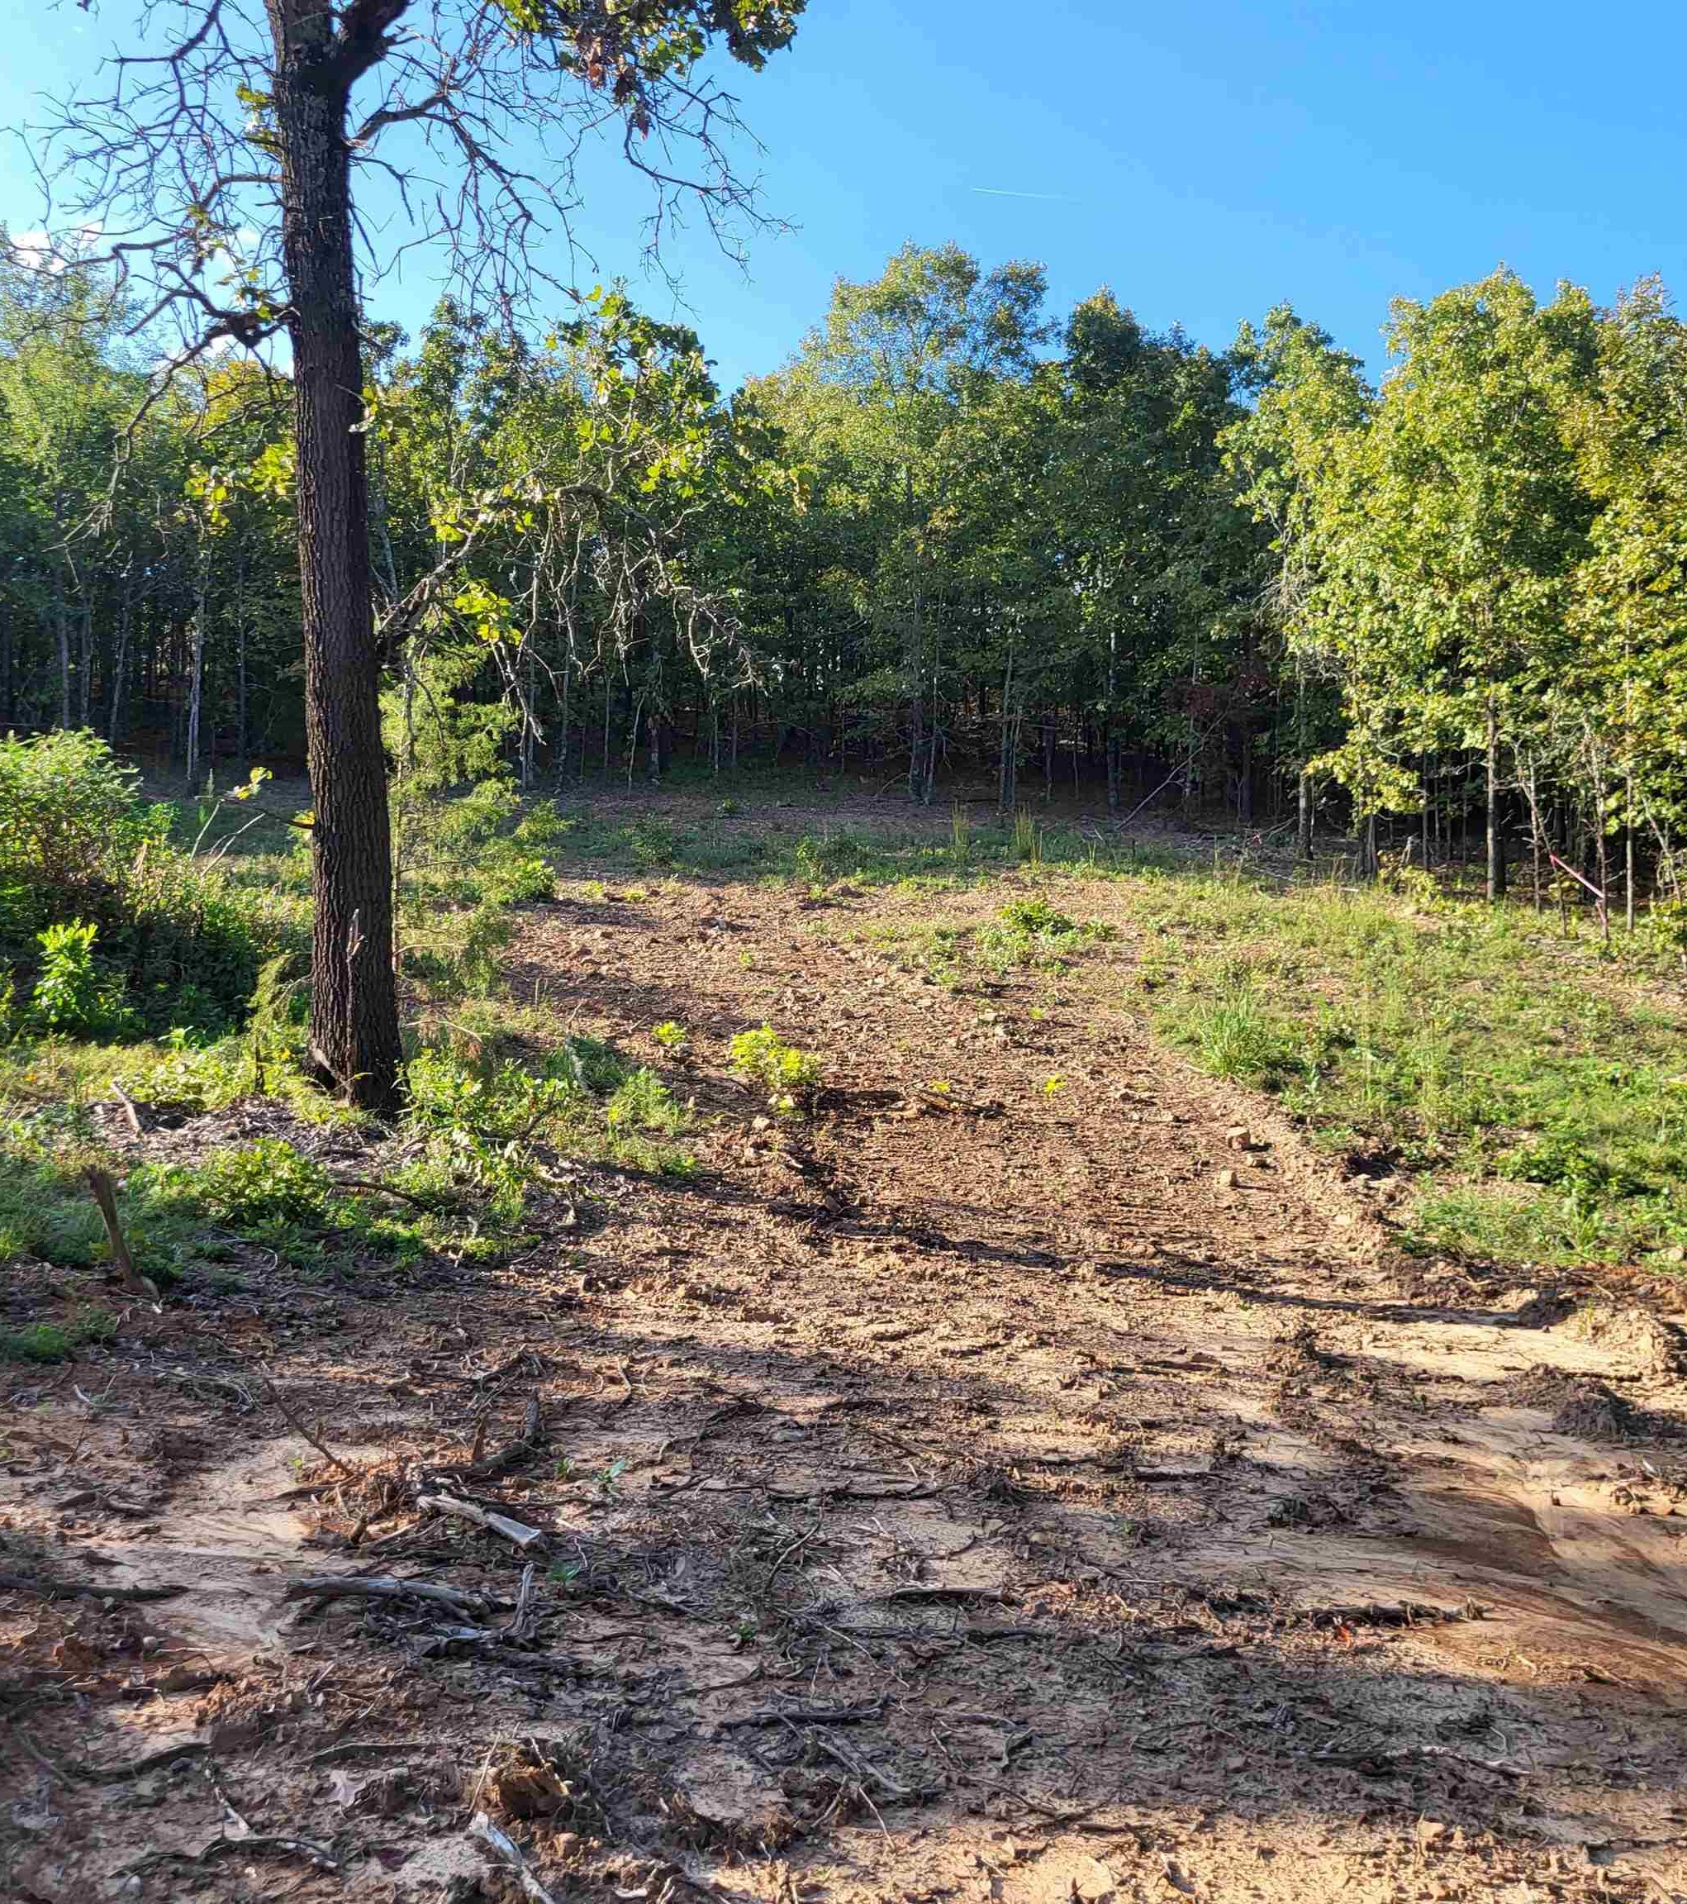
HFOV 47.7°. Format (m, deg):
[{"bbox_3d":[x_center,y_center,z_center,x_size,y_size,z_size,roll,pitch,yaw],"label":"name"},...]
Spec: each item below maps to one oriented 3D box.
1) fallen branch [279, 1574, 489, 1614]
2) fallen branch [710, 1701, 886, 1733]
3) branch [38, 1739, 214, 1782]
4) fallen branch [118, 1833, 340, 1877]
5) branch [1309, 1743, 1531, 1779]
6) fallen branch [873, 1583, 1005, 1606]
[{"bbox_3d":[-1.177,1.654,4.900,0.540,0.065,0.110,0,-3,11],"label":"fallen branch"},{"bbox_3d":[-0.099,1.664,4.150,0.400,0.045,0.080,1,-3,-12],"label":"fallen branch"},{"bbox_3d":[-1.466,1.653,3.900,0.370,0.050,0.080,1,-3,-21],"label":"branch"},{"bbox_3d":[-1.030,1.516,3.200,0.350,0.050,0.090,0,-3,0],"label":"fallen branch"},{"bbox_3d":[1.185,1.664,3.920,0.460,0.050,0.090,0,-3,8],"label":"branch"},{"bbox_3d":[0.227,1.516,4.500,0.310,0.040,0.060,0,-3,0],"label":"fallen branch"}]

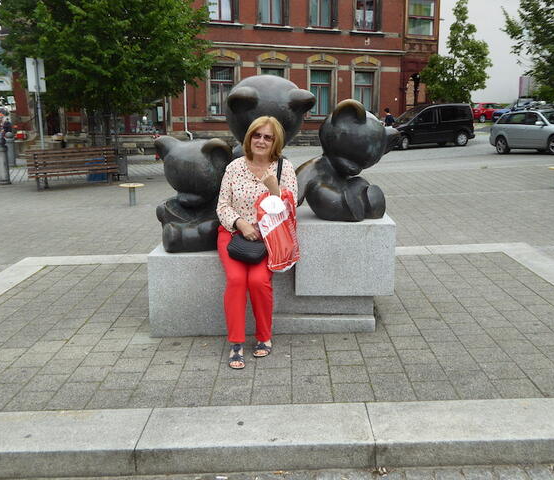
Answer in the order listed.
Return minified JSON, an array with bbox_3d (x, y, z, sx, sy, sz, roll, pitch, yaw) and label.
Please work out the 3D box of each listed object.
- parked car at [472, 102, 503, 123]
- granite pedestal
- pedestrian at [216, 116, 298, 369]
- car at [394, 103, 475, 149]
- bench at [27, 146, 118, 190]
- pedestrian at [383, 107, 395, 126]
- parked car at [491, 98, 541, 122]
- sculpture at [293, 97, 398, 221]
[{"bbox_3d":[16.450,-9.794,45.662,4.200,1.470,1.760,-6,14,-26],"label":"parked car"},{"bbox_3d":[-0.040,0.181,3.965,1.515,0.717,0.758,0,12,0],"label":"granite pedestal"},{"bbox_3d":[-0.096,-0.035,3.433,0.485,1.333,0.758,1,12,3],"label":"pedestrian"},{"bbox_3d":[6.660,-5.094,26.317,4.400,1.820,1.800,-3,12,-12],"label":"car"},{"bbox_3d":[-4.100,-1.434,11.812,1.800,0.800,0.580,-7,13,-21],"label":"bench"},{"bbox_3d":[5.119,-5.130,26.821,0.420,1.700,0.500,10,16,40],"label":"pedestrian"},{"bbox_3d":[16.600,-8.419,38.695,4.400,1.650,1.830,-5,13,-22],"label":"parked car"},{"bbox_3d":[0.439,-0.524,3.782,0.657,0.768,0.525,4,13,19],"label":"sculpture"}]

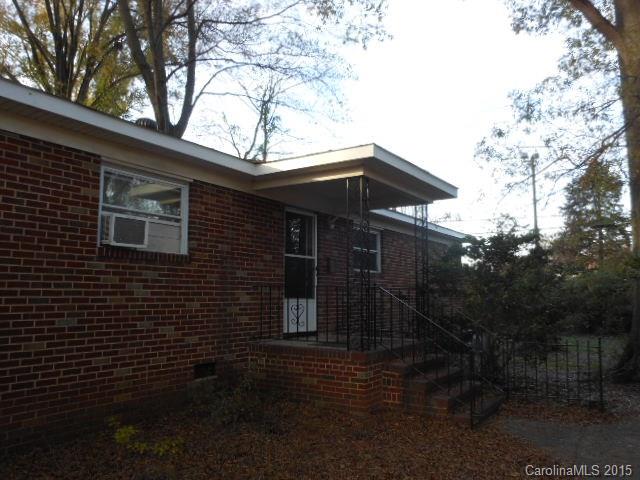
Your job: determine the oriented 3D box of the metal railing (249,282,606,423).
[{"bbox_3d":[1.335,1.395,6.984,4.100,1.500,2.060,-3,-7,32],"label":"metal railing"}]

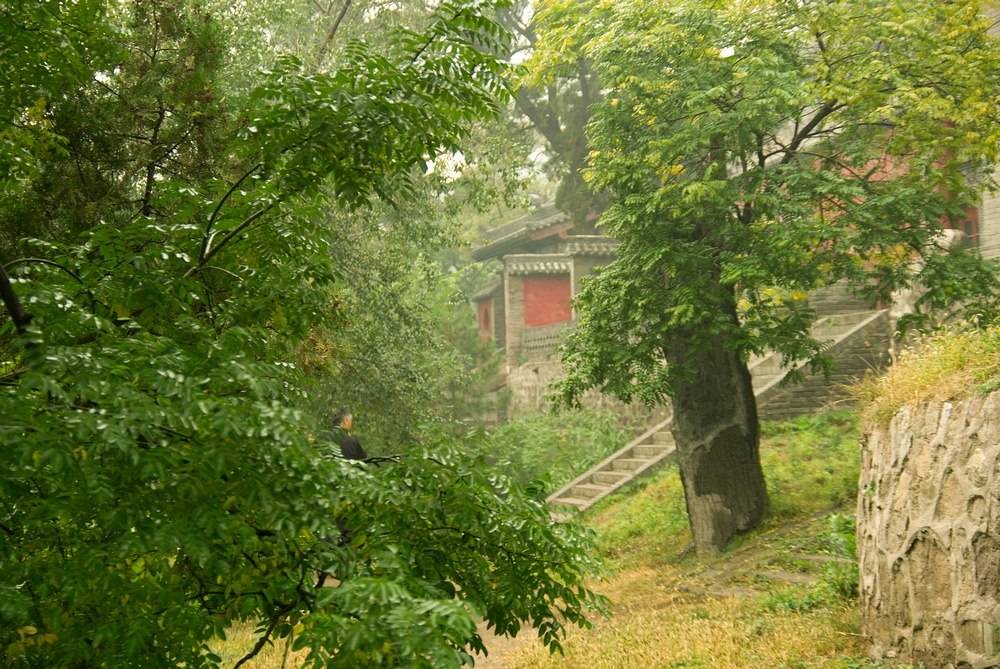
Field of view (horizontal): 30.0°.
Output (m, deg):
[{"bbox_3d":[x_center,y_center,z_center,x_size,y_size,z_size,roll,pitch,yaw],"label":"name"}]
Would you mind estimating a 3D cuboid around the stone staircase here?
[{"bbox_3d":[2.868,1.046,25.043,4.521,2.570,1.773,-1,-2,-17],"label":"stone staircase"}]

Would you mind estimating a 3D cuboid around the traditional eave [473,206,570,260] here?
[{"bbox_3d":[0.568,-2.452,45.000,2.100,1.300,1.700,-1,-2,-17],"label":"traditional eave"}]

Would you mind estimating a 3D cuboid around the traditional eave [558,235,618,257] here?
[{"bbox_3d":[2.040,-1.995,42.000,1.400,0.460,0.600,-1,-2,-17],"label":"traditional eave"}]

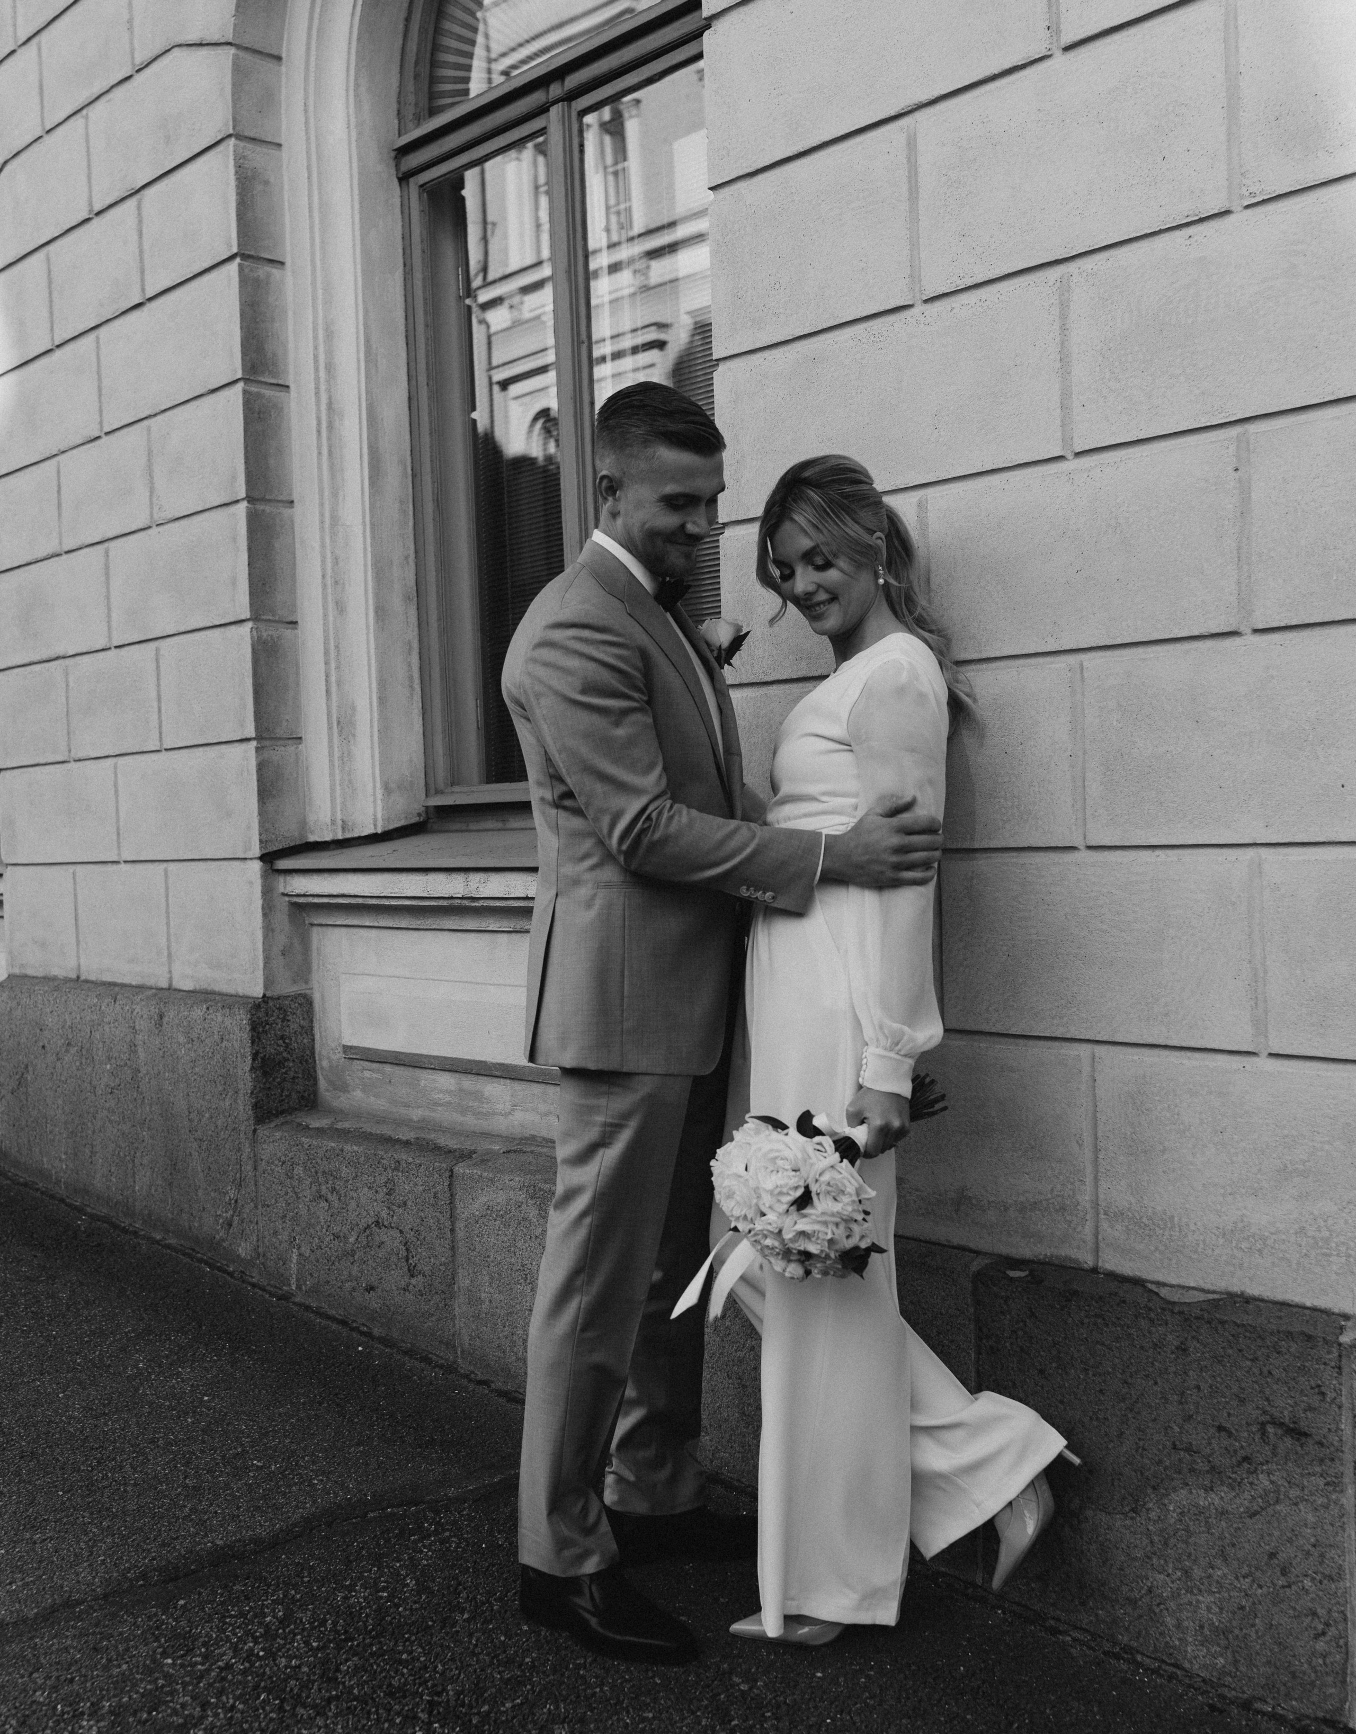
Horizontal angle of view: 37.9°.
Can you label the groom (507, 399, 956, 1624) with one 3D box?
[{"bbox_3d":[0.082,0.190,2.900,0.640,1.820,0.530,-2,1,17],"label":"groom"}]

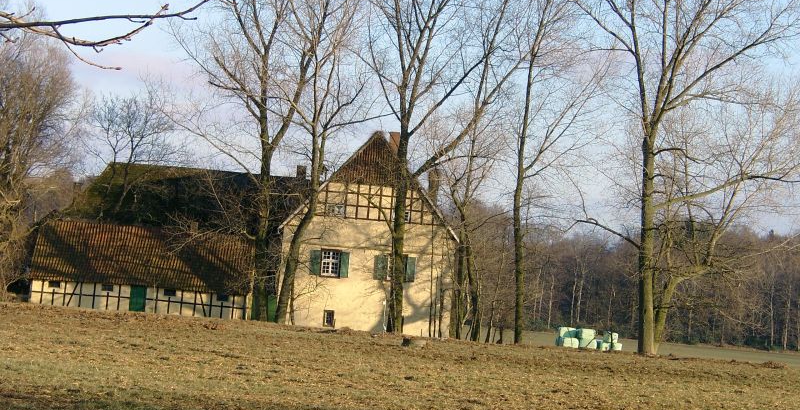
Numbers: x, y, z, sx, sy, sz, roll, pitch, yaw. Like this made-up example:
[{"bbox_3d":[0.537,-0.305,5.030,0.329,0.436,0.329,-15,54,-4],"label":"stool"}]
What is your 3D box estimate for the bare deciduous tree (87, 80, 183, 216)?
[{"bbox_3d":[-19.402,-0.976,167.000,6.400,15.800,6.200,4,-3,0],"label":"bare deciduous tree"}]

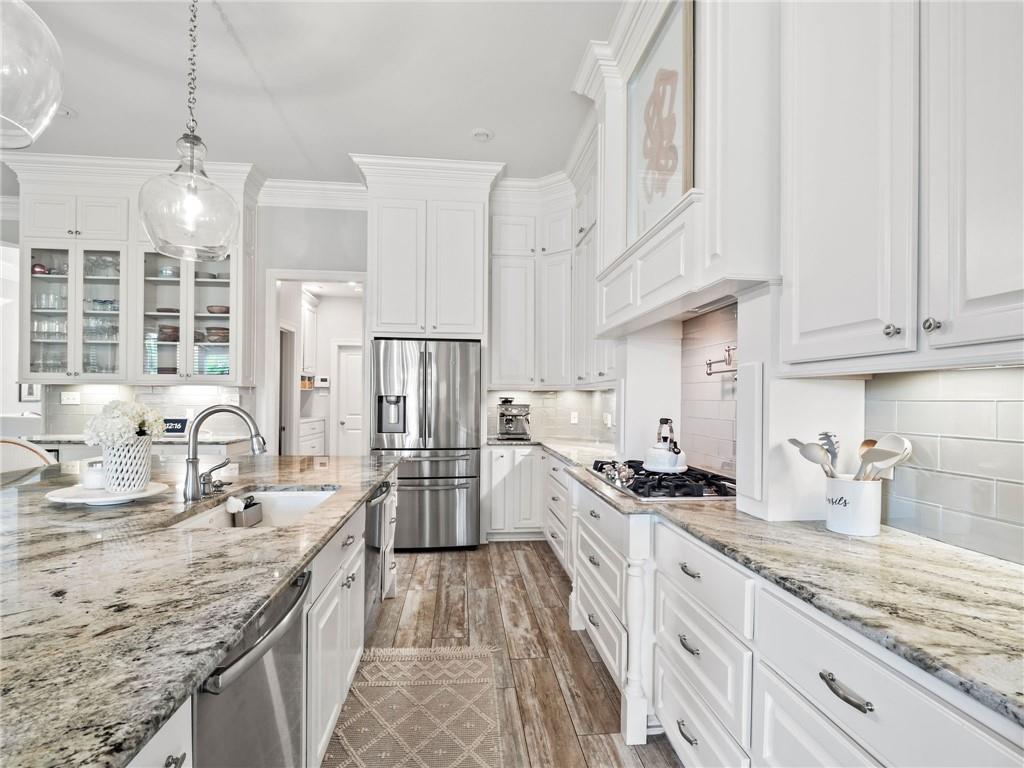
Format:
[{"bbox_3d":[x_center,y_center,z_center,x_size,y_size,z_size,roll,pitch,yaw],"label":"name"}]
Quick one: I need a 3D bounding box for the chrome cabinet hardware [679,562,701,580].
[{"bbox_3d":[0.598,0.639,1.632,0.030,0.020,0.135,0,-1,-6],"label":"chrome cabinet hardware"}]

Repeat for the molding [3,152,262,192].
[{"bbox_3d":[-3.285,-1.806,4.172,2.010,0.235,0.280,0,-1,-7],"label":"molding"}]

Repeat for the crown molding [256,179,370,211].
[{"bbox_3d":[-1.861,-1.795,4.526,1.100,0.230,0.140,0,-1,-7],"label":"crown molding"}]

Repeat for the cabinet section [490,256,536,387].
[{"bbox_3d":[0.004,-0.628,4.907,0.450,1.309,0.320,0,-1,-6],"label":"cabinet section"}]

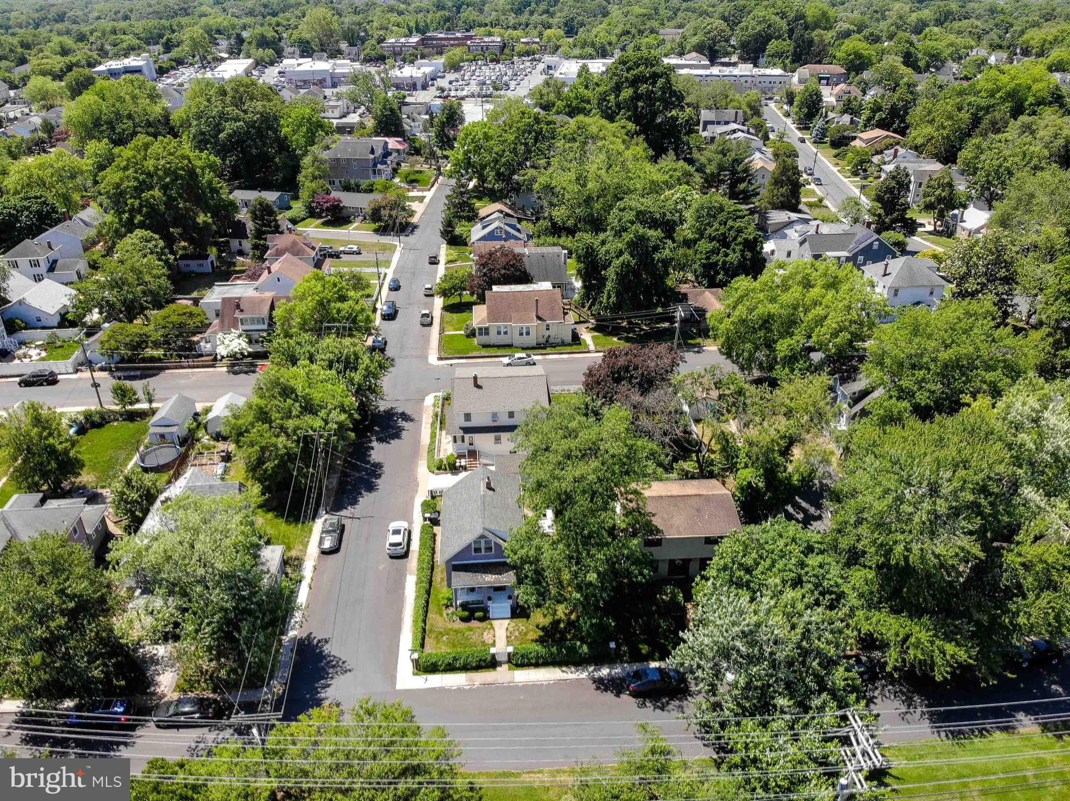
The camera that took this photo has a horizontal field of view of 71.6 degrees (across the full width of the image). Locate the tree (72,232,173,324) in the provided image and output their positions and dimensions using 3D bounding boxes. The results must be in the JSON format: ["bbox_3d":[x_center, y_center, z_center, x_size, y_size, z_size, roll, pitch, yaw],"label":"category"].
[{"bbox_3d":[-60.500,-17.534,109.838,13.000,13.200,13.000,0,29,0],"label":"tree"}]

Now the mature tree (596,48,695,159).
[{"bbox_3d":[30.855,-83.507,211.177,27.000,29.500,26.000,-2,29,-4],"label":"mature tree"}]

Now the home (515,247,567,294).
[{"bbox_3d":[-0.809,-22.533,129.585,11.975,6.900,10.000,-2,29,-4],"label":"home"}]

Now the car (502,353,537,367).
[{"bbox_3d":[-2.267,-5.750,104.712,4.500,1.470,1.800,-2,29,-4],"label":"car"}]

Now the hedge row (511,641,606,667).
[{"bbox_3d":[2.012,20.785,61.266,7.900,1.400,1.050,-2,29,-4],"label":"hedge row"}]

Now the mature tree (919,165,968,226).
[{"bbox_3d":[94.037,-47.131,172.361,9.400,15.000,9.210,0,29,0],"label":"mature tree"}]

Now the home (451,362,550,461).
[{"bbox_3d":[-4.309,0.828,87.029,11.350,7.900,10.900,-2,29,-4],"label":"home"}]

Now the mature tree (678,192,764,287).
[{"bbox_3d":[33.868,-29.101,136.158,15.390,17.610,15.080,0,29,0],"label":"mature tree"}]

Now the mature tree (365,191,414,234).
[{"bbox_3d":[-30.100,-40.390,158.553,10.000,8.000,9.500,0,29,0],"label":"mature tree"}]

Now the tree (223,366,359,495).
[{"bbox_3d":[-25.000,3.550,77.512,13.000,13.000,13.000,0,29,0],"label":"tree"}]

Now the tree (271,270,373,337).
[{"bbox_3d":[-32.971,-14.578,116.467,15.540,10.880,15.230,0,29,0],"label":"tree"}]

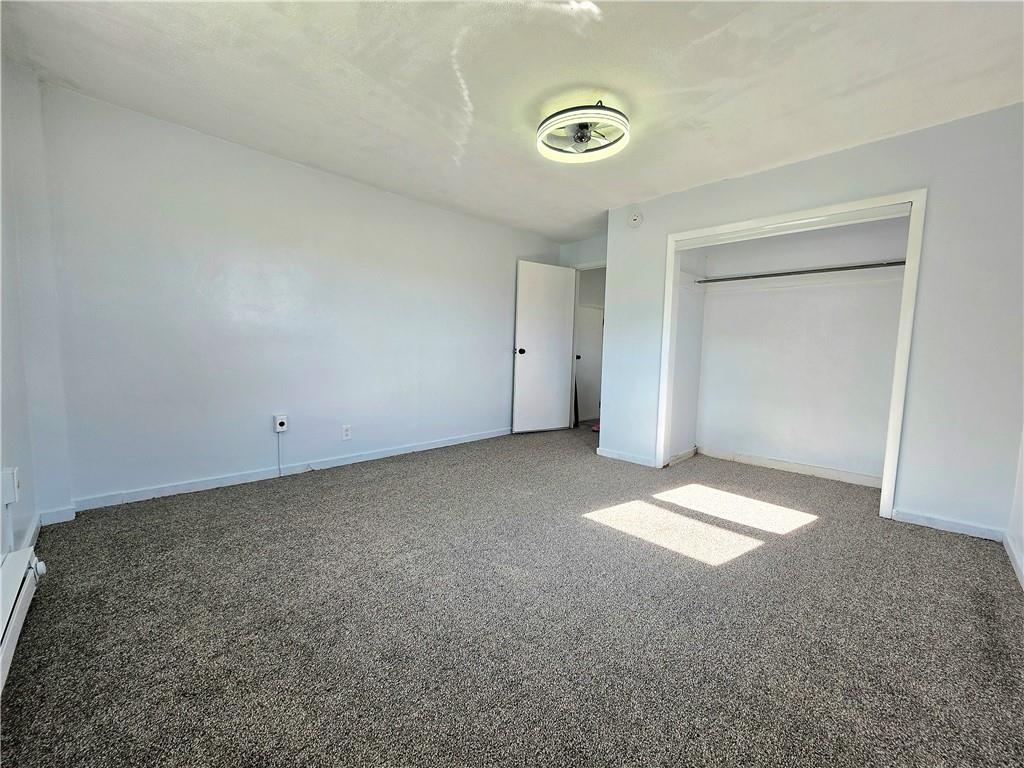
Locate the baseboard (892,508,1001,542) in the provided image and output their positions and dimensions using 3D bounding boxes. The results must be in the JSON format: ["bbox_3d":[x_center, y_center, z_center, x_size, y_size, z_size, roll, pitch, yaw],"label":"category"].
[{"bbox_3d":[2.497,0.810,2.219,0.417,0.066,0.015,5,6,42],"label":"baseboard"}]

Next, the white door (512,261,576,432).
[{"bbox_3d":[0.392,-0.431,4.711,0.793,2.020,0.040,-1,5,-24],"label":"white door"}]

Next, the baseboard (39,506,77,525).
[{"bbox_3d":[-2.450,0.717,2.078,0.015,0.070,0.116,6,7,44],"label":"baseboard"}]

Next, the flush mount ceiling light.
[{"bbox_3d":[0.407,-1.453,2.200,0.520,0.130,0.520,1,5,0],"label":"flush mount ceiling light"}]

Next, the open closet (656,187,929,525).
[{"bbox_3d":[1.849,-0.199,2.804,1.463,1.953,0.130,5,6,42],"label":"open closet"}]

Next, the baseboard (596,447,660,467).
[{"bbox_3d":[1.044,0.672,3.527,0.572,0.066,0.015,5,6,42],"label":"baseboard"}]

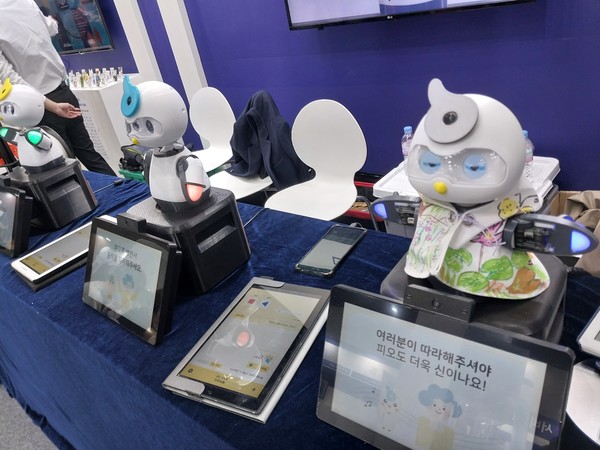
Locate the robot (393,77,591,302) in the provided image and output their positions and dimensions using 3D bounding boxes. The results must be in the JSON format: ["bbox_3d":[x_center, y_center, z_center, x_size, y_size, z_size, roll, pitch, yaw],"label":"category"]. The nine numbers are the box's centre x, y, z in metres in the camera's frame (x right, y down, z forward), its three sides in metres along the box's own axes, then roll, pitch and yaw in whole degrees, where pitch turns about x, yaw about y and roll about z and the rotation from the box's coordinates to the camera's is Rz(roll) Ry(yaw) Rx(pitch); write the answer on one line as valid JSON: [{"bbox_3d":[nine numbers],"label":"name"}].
[{"bbox_3d":[0.180,-0.048,0.475,0.235,0.235,0.130,12,37,36],"label":"robot"}]

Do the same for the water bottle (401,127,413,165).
[{"bbox_3d":[0.453,-0.341,1.890,0.059,0.165,0.058,12,37,36],"label":"water bottle"}]

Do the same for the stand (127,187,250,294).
[{"bbox_3d":[-0.227,0.024,0.897,0.188,0.150,0.150,12,37,36],"label":"stand"}]

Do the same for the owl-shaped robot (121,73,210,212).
[{"bbox_3d":[-0.248,-0.158,0.824,0.136,0.240,0.127,12,37,36],"label":"owl-shaped robot"}]

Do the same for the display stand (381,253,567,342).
[{"bbox_3d":[0.217,0.121,0.565,0.186,0.147,0.150,12,37,36],"label":"display stand"}]

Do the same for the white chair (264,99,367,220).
[{"bbox_3d":[0.053,-0.044,1.814,0.420,0.815,0.480,12,37,36],"label":"white chair"}]

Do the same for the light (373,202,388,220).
[{"bbox_3d":[0.098,-0.017,0.556,0.022,0.027,0.014,12,37,36],"label":"light"}]

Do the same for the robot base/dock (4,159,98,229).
[{"bbox_3d":[-0.725,-0.100,1.302,0.187,0.150,0.150,12,37,36],"label":"robot base/dock"}]

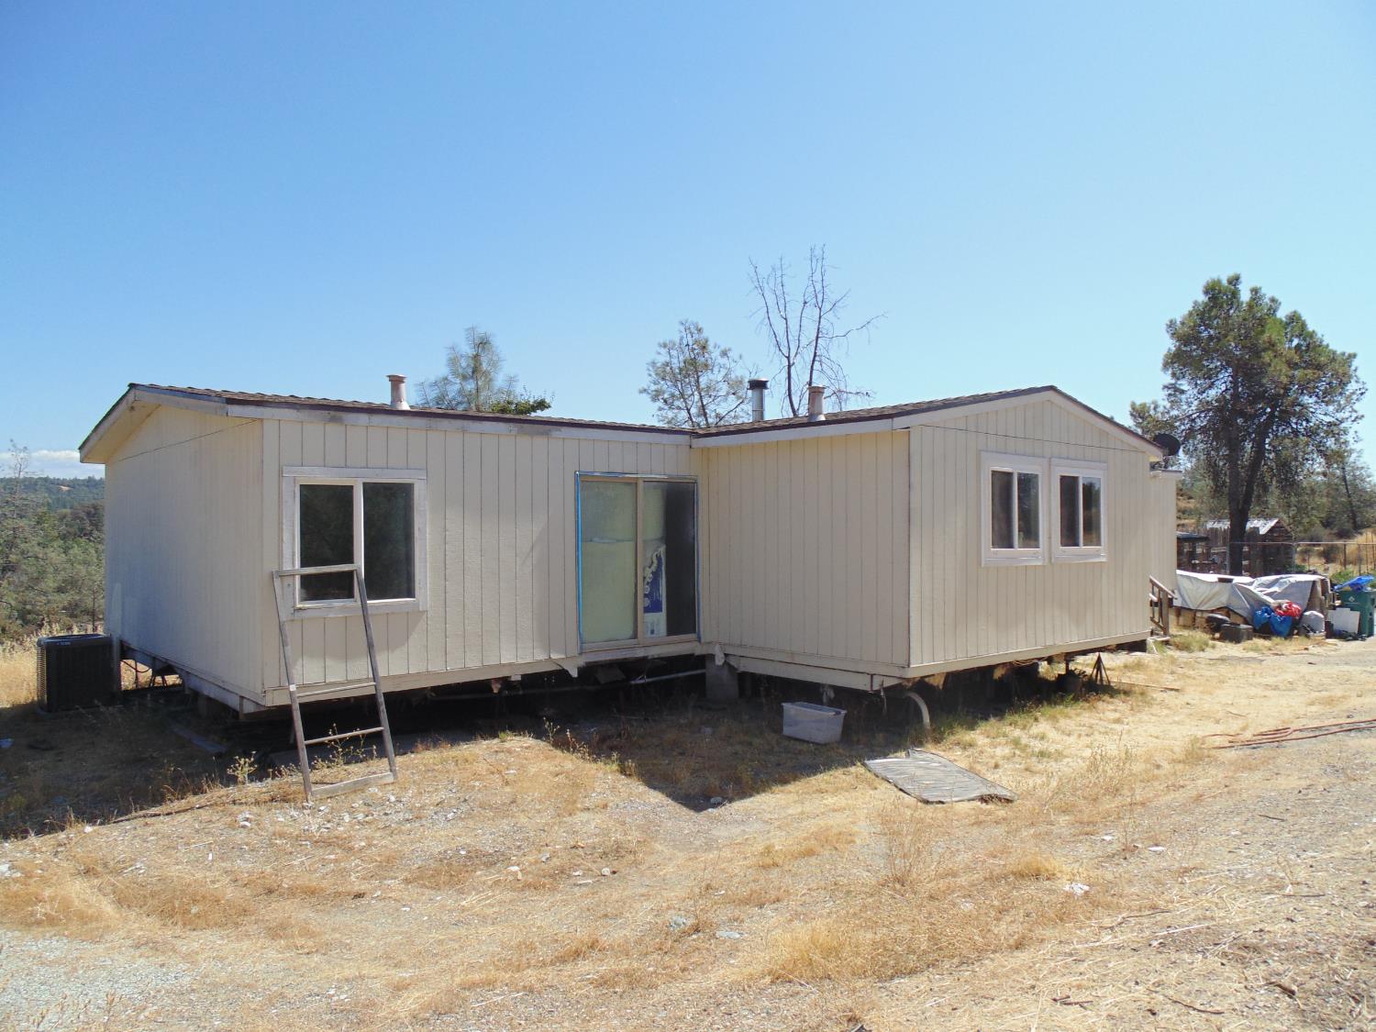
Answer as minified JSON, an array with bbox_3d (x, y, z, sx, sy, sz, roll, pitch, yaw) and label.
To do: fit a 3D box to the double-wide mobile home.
[{"bbox_3d":[2.075,0.240,16.341,19.970,3.530,10.900,0,-1,-41],"label":"double-wide mobile home"}]

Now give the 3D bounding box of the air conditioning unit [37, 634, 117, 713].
[{"bbox_3d":[-7.761,1.949,12.118,0.720,0.870,0.740,0,-1,-41],"label":"air conditioning unit"}]

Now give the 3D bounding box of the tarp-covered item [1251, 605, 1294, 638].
[{"bbox_3d":[10.921,1.966,17.800,0.550,0.600,0.680,0,-1,-41],"label":"tarp-covered item"}]

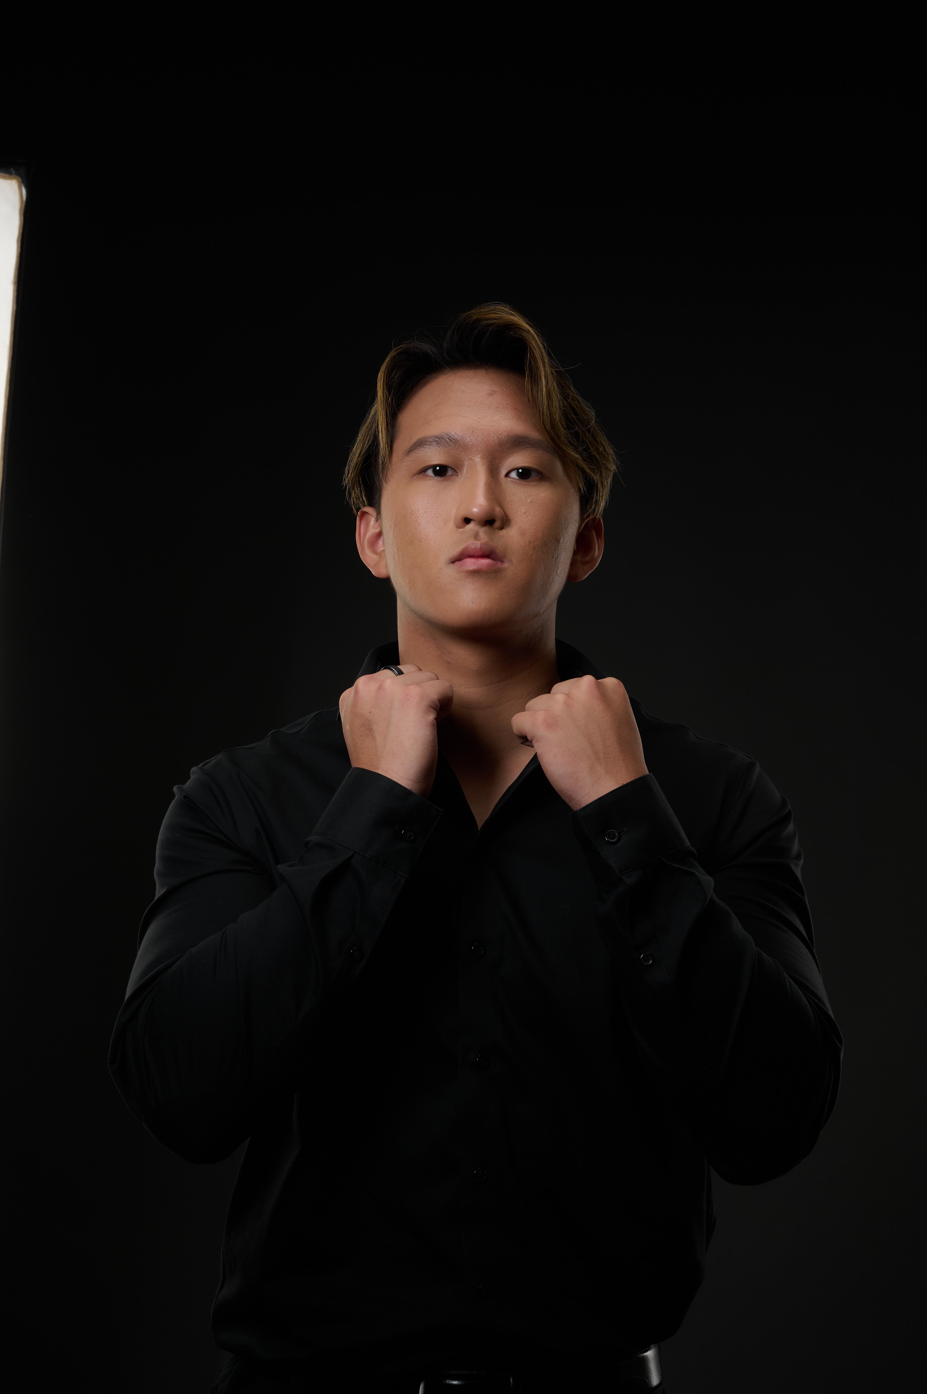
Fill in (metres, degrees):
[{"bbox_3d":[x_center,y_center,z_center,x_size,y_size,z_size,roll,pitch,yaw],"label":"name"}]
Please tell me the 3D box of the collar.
[{"bbox_3d":[0.013,-0.008,2.080,0.205,0.088,0.165,0,0,0],"label":"collar"}]

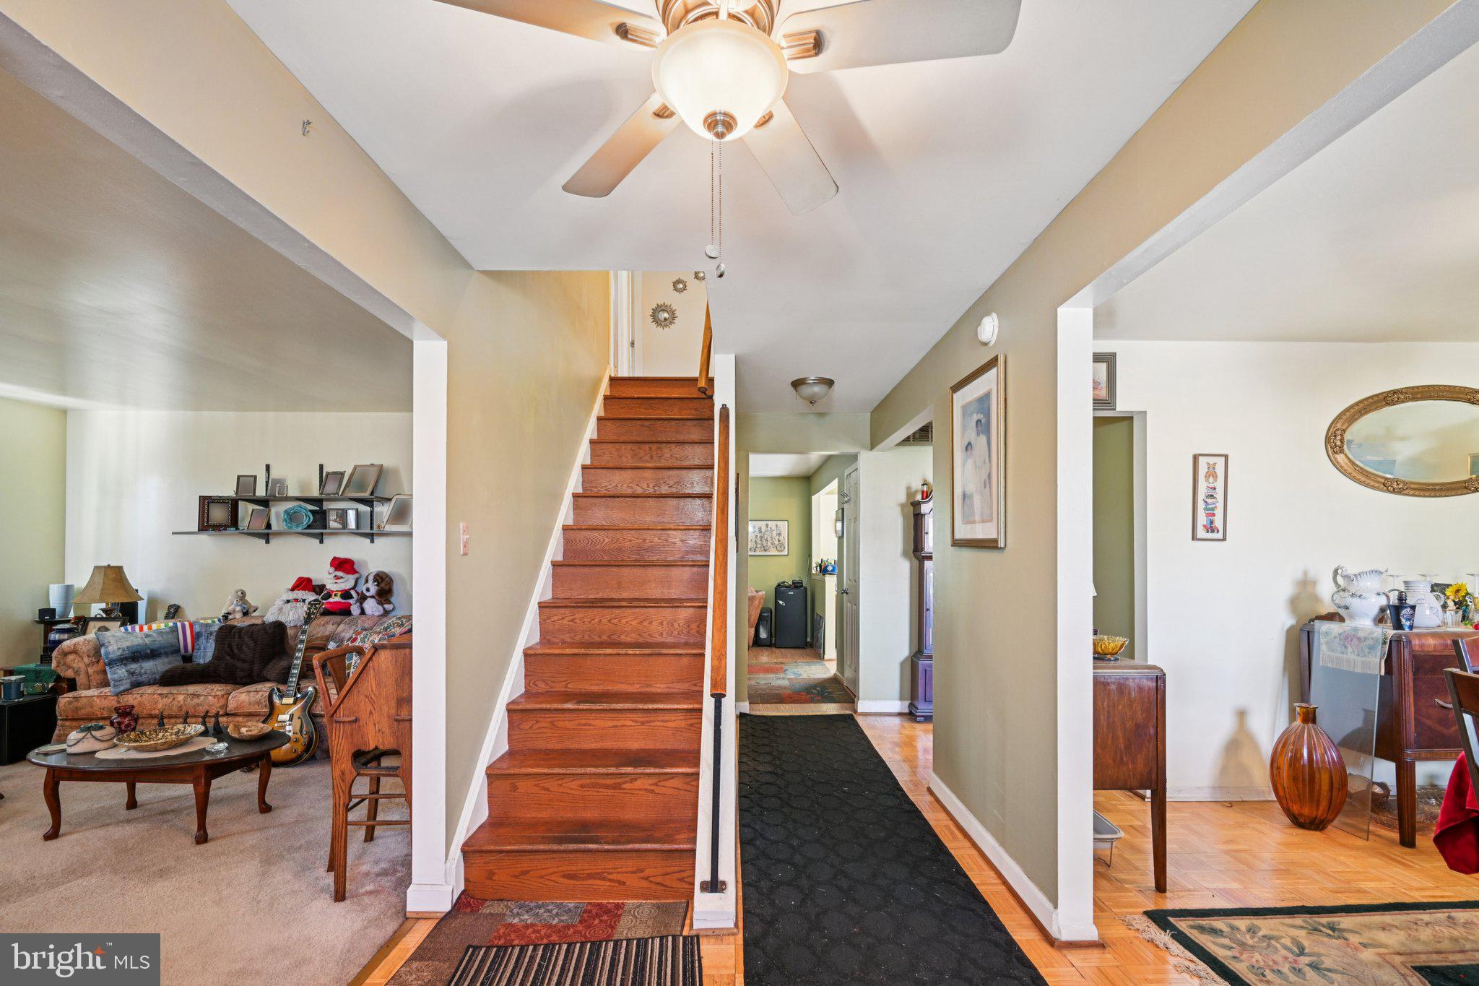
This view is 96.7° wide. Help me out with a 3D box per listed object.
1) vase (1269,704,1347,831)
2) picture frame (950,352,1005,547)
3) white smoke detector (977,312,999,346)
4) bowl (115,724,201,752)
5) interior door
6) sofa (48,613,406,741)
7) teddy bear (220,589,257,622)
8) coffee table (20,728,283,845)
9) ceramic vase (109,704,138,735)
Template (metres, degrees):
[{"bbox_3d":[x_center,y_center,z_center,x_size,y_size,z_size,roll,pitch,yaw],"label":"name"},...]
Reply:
[{"bbox_3d":[2.712,1.300,3.137,0.279,0.575,0.279,0,-4,0],"label":"vase"},{"bbox_3d":[1.052,-0.147,2.930,0.028,0.775,0.617,0,-4,0],"label":"picture frame"},{"bbox_3d":[1.039,-0.689,2.770,0.051,0.144,0.144,0,-4,0],"label":"white smoke detector"},{"bbox_3d":[-2.725,1.157,3.090,0.350,0.080,0.250,2,-3,-30],"label":"bowl"},{"bbox_3d":[1.050,0.820,6.060,0.060,2.030,0.720,0,-3,0],"label":"interior door"},{"bbox_3d":[-3.300,1.280,4.620,2.330,0.870,1.000,0,-3,0],"label":"sofa"},{"bbox_3d":[-3.757,0.845,4.930,0.235,0.250,0.190,1,-3,-16],"label":"teddy bear"},{"bbox_3d":[-2.768,1.398,3.163,1.103,0.385,0.719,0,-4,0],"label":"coffee table"},{"bbox_3d":[-3.157,1.161,3.370,0.113,0.139,0.113,0,-4,0],"label":"ceramic vase"}]

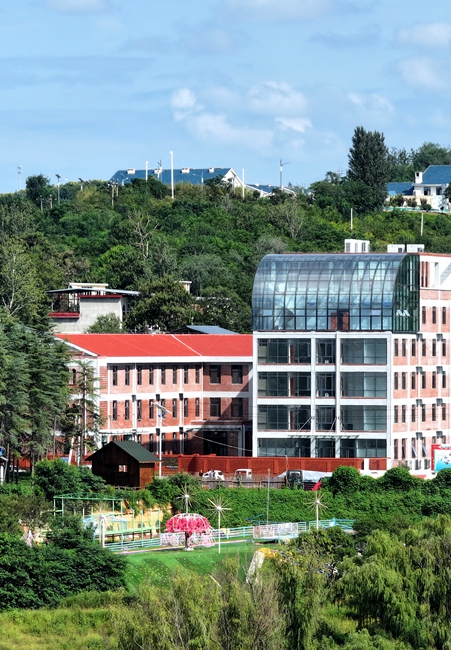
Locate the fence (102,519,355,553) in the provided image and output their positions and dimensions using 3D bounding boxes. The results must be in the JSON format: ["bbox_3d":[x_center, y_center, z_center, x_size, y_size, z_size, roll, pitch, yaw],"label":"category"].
[{"bbox_3d":[1.000,19.700,391.000,0.300,1.100,48.000,0,0,29],"label":"fence"}]

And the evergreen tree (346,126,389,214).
[{"bbox_3d":[26.600,-29.200,780.000,7.900,16.200,7.900,0,0,0],"label":"evergreen tree"}]

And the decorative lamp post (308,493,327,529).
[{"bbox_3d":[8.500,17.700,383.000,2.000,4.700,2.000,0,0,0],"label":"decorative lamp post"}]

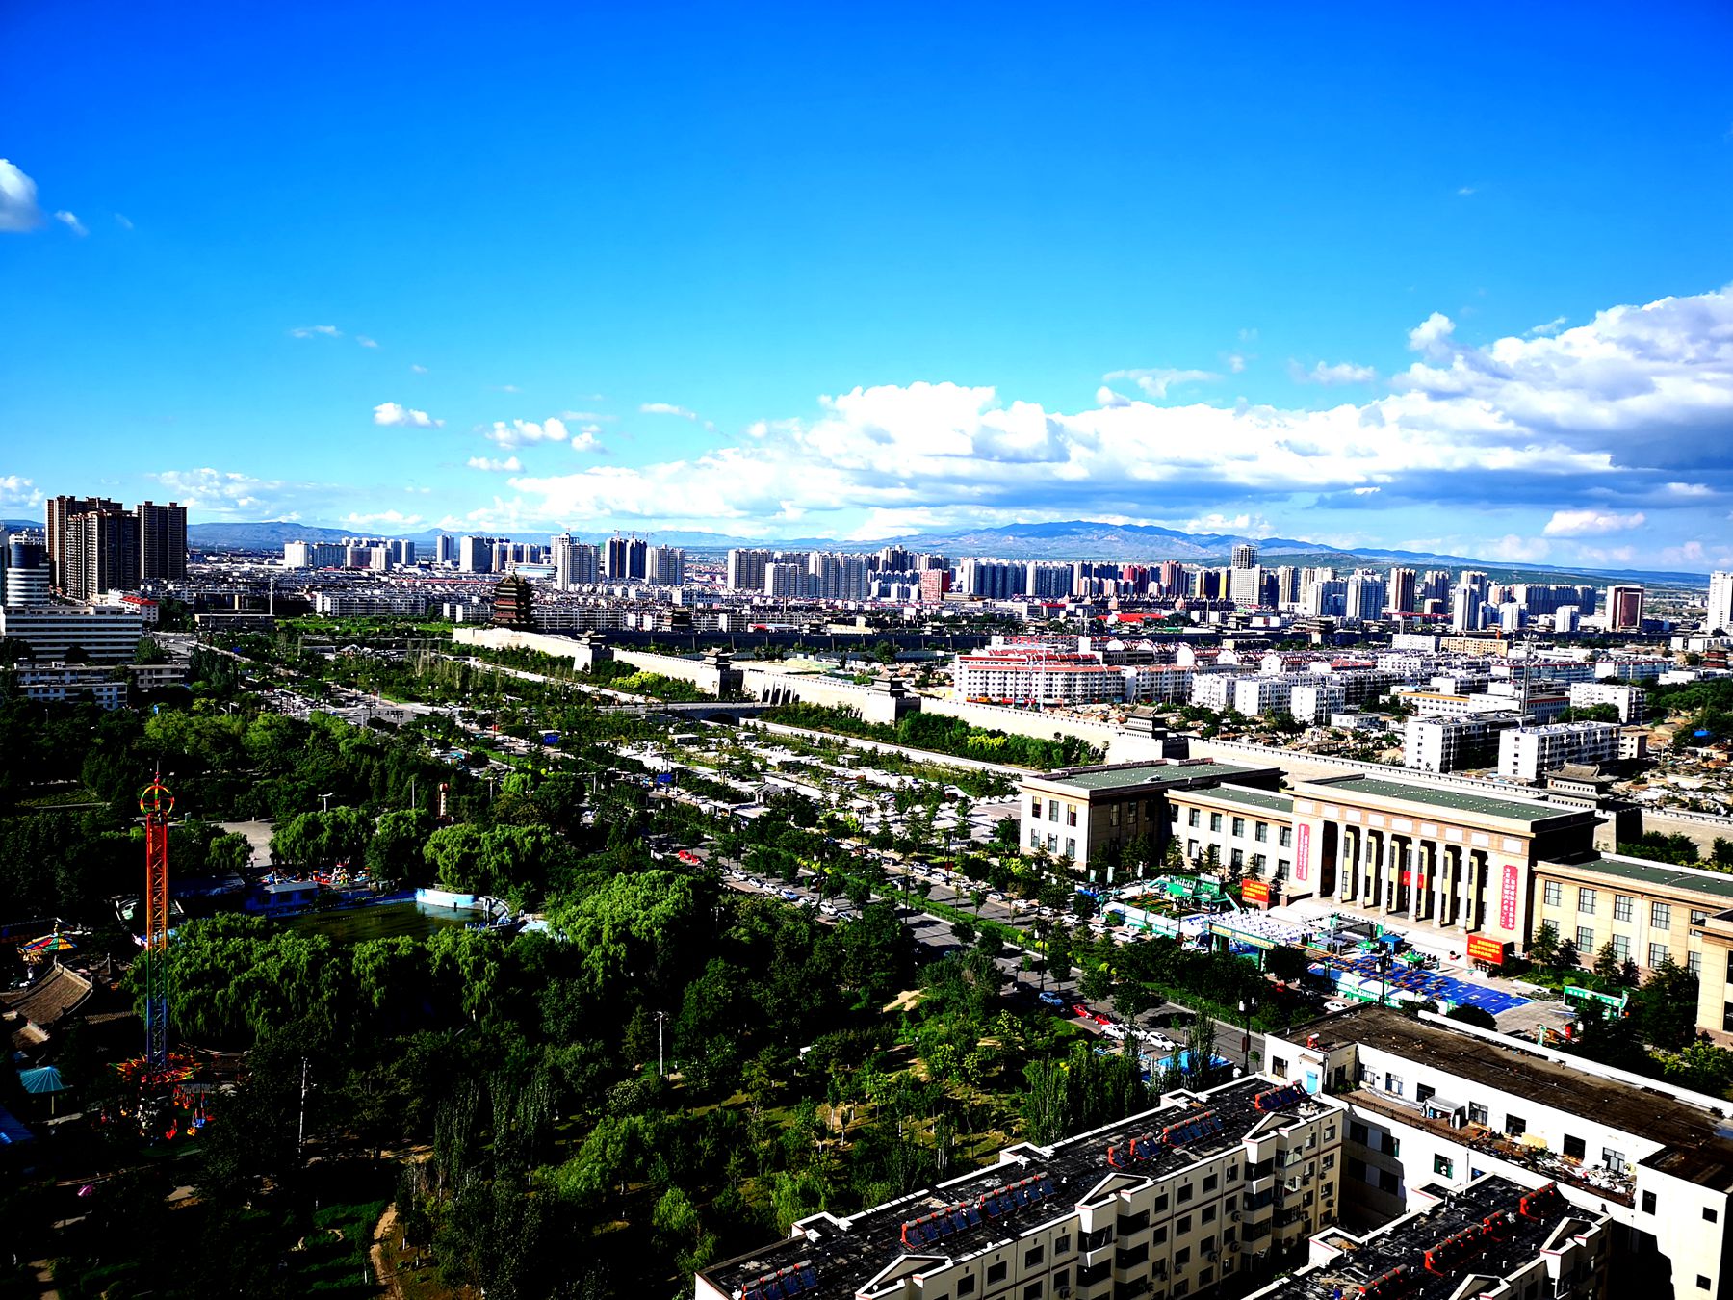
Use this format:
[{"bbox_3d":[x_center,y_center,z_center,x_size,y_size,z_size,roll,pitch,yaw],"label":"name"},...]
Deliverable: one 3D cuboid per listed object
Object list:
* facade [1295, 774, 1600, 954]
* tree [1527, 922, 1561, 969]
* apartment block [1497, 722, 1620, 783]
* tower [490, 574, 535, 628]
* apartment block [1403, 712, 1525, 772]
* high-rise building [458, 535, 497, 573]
[{"bbox_3d":[118.552,42.477,281.479,29.258,24.887,52.523,-1,5,-38],"label":"facade"},{"bbox_3d":[122.031,53.221,243.105,5.800,8.900,5.800,-1,5,-38],"label":"tree"},{"bbox_3d":[252.942,36.809,493.165,62.500,17.000,13.600,-1,5,-38],"label":"apartment block"},{"bbox_3d":[-230.743,-30.460,882.791,22.800,37.800,22.800,2,4,7],"label":"tower"},{"bbox_3d":[222.525,34.383,498.988,64.000,17.500,13.500,-1,5,-38],"label":"apartment block"},{"bbox_3d":[-877.420,-208.509,3048.547,54.000,89.000,44.000,-1,5,-38],"label":"high-rise building"}]

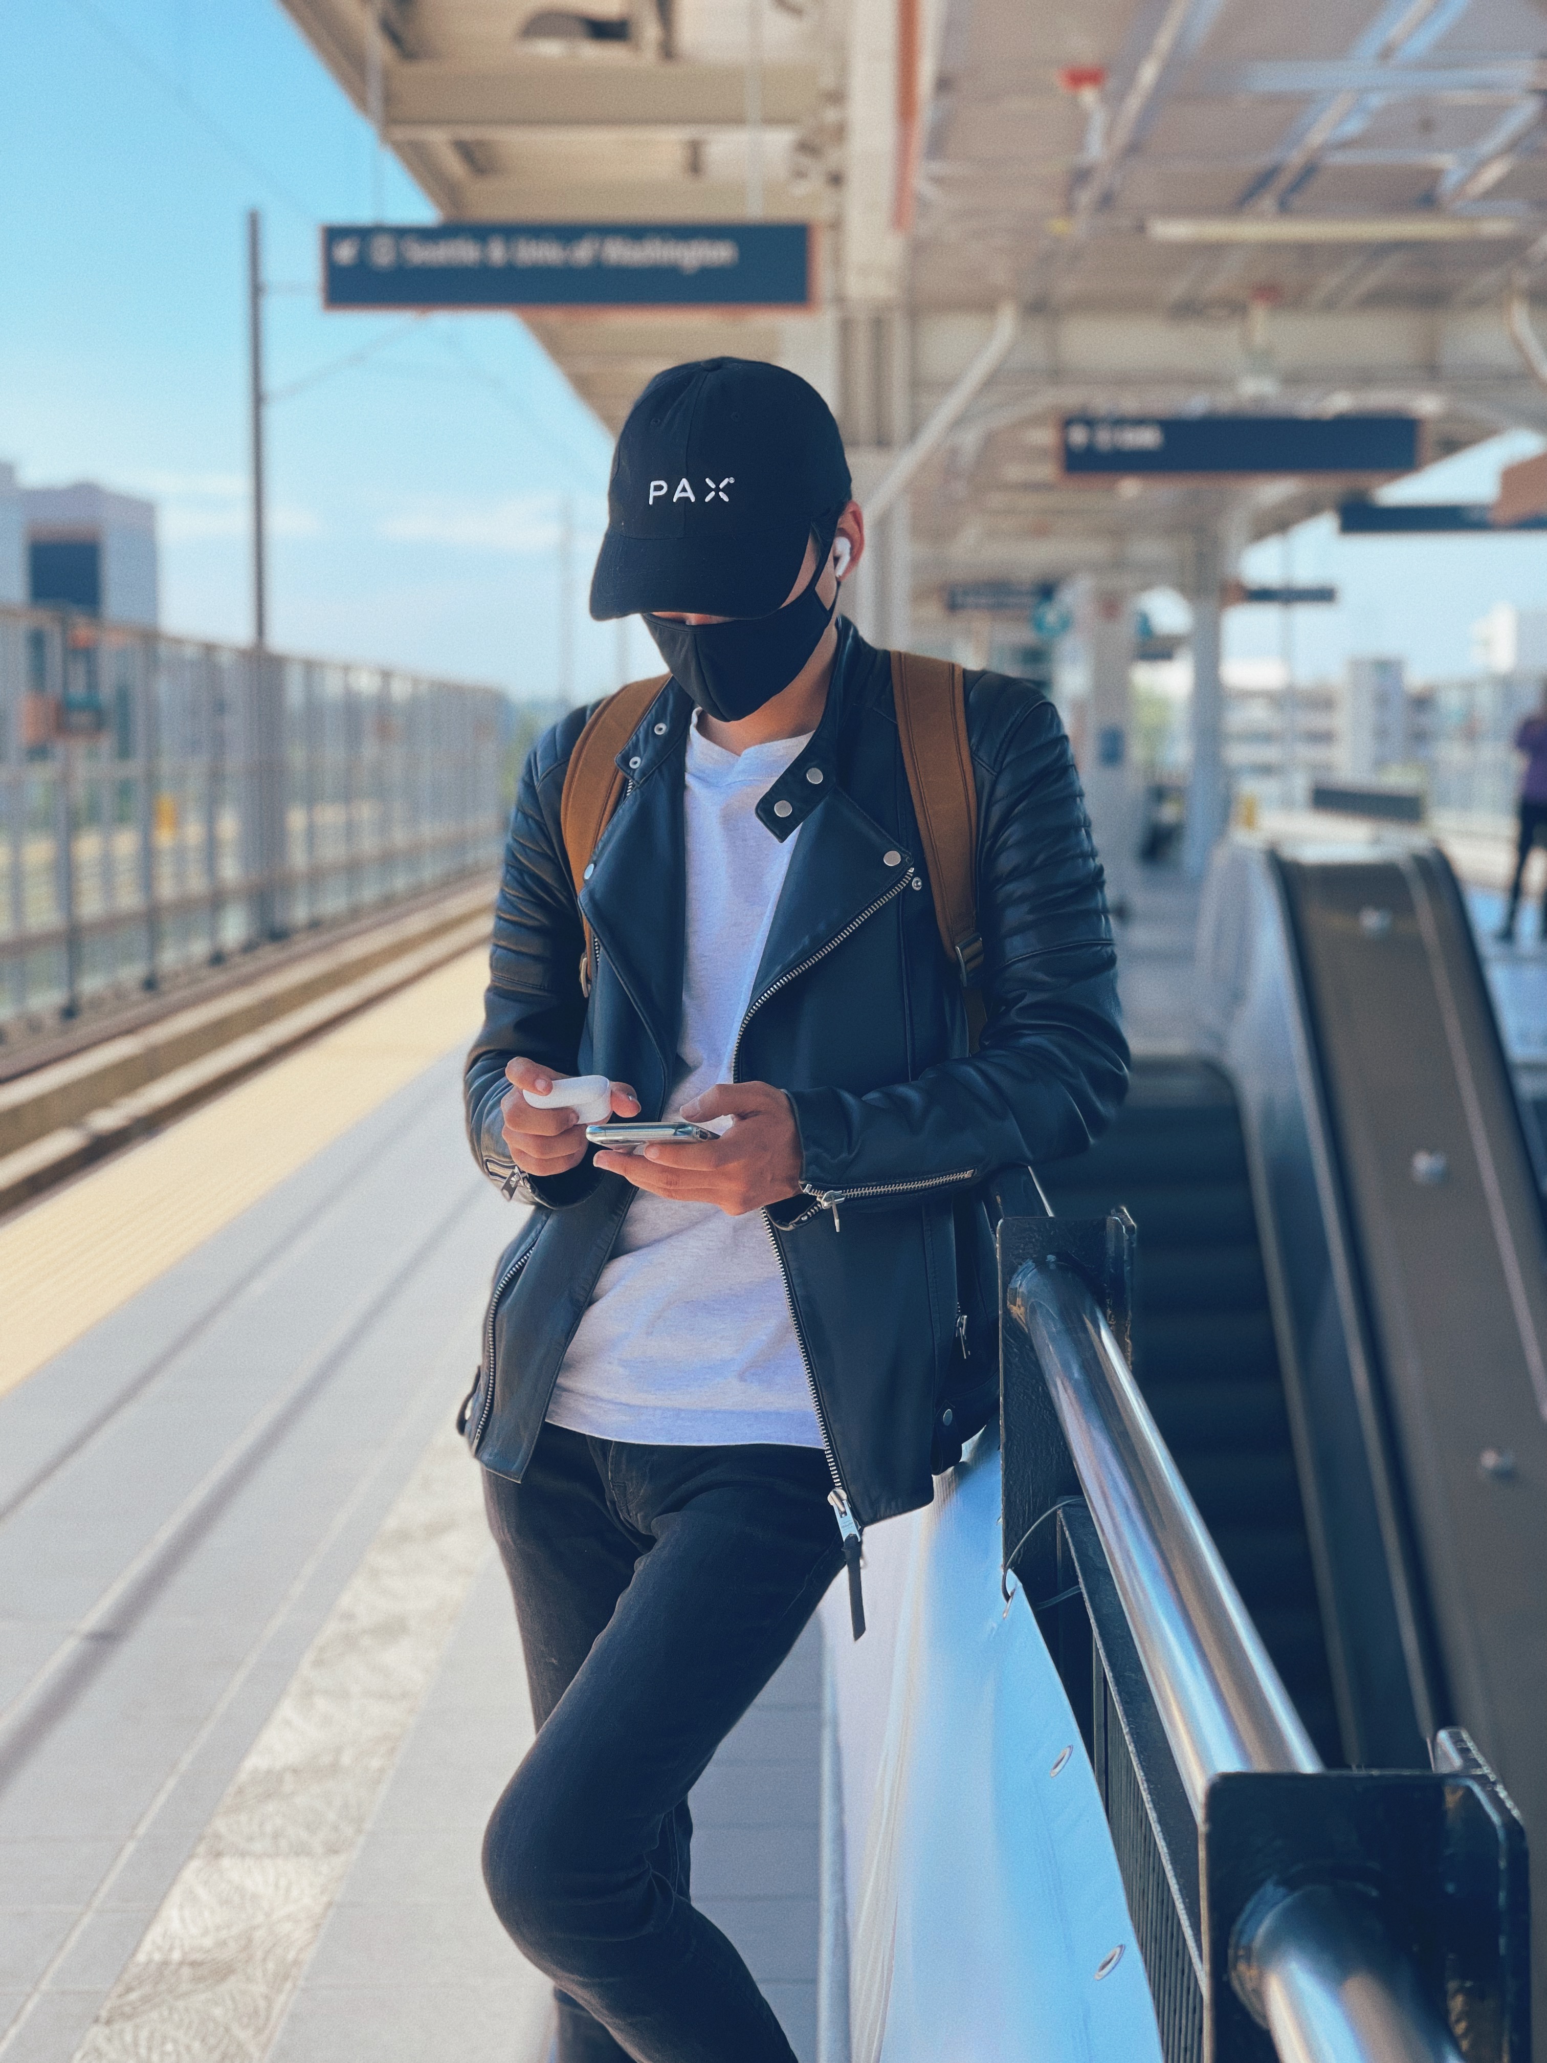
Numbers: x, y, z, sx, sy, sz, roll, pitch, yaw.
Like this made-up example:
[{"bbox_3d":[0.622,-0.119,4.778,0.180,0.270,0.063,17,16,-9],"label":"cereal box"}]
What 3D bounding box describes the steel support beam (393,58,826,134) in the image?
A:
[{"bbox_3d":[-0.820,-4.521,18.400,2.120,0.320,0.270,0,4,1],"label":"steel support beam"}]

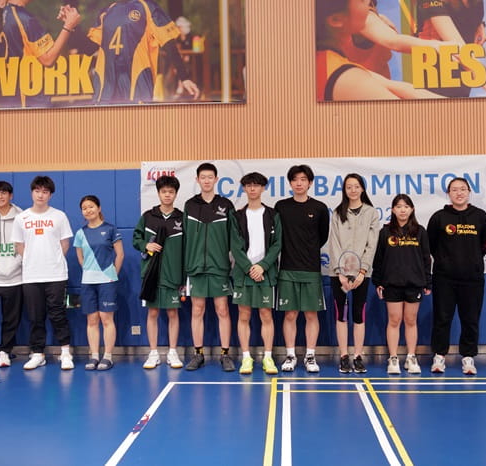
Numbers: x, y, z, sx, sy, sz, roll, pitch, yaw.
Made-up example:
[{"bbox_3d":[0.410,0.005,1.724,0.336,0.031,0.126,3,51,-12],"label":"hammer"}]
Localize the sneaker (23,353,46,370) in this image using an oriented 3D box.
[{"bbox_3d":[-1.959,1.204,6.414,0.110,0.120,0.290,-1,0,17],"label":"sneaker"}]

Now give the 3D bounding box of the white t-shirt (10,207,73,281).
[{"bbox_3d":[-1.891,0.113,6.430,0.575,0.720,0.300,-1,0,0],"label":"white t-shirt"}]

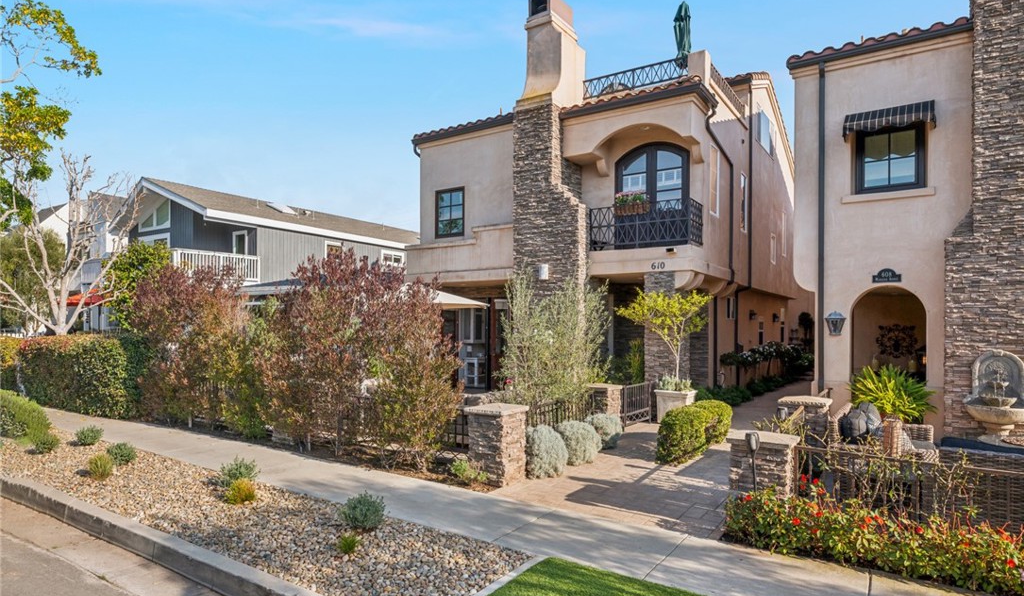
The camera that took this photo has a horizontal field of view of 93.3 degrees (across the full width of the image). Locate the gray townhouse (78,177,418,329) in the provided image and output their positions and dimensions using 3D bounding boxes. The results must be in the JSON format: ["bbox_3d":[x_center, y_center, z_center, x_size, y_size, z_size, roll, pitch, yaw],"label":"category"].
[{"bbox_3d":[-8.900,-0.470,21.126,7.800,7.000,12.500,-1,-2,34],"label":"gray townhouse"}]

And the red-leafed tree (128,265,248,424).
[{"bbox_3d":[-7.200,1.030,10.800,2.000,3.350,1.750,-1,-2,31],"label":"red-leafed tree"}]

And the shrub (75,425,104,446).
[{"bbox_3d":[-7.581,2.404,8.680,0.420,0.360,0.420,-1,-2,33],"label":"shrub"}]

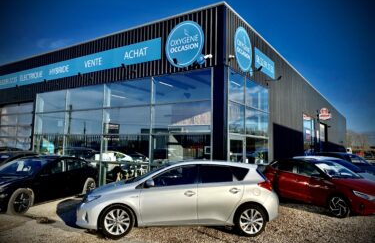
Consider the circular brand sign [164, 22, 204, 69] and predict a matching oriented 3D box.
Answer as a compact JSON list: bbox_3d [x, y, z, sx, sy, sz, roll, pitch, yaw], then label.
[{"bbox_3d":[-0.093,-2.629,9.684,1.575,1.575,0.130,-2,-5,34],"label":"circular brand sign"}]

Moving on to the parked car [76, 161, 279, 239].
[{"bbox_3d":[-0.203,1.575,6.216,4.280,1.470,1.780,2,-5,-7],"label":"parked car"}]

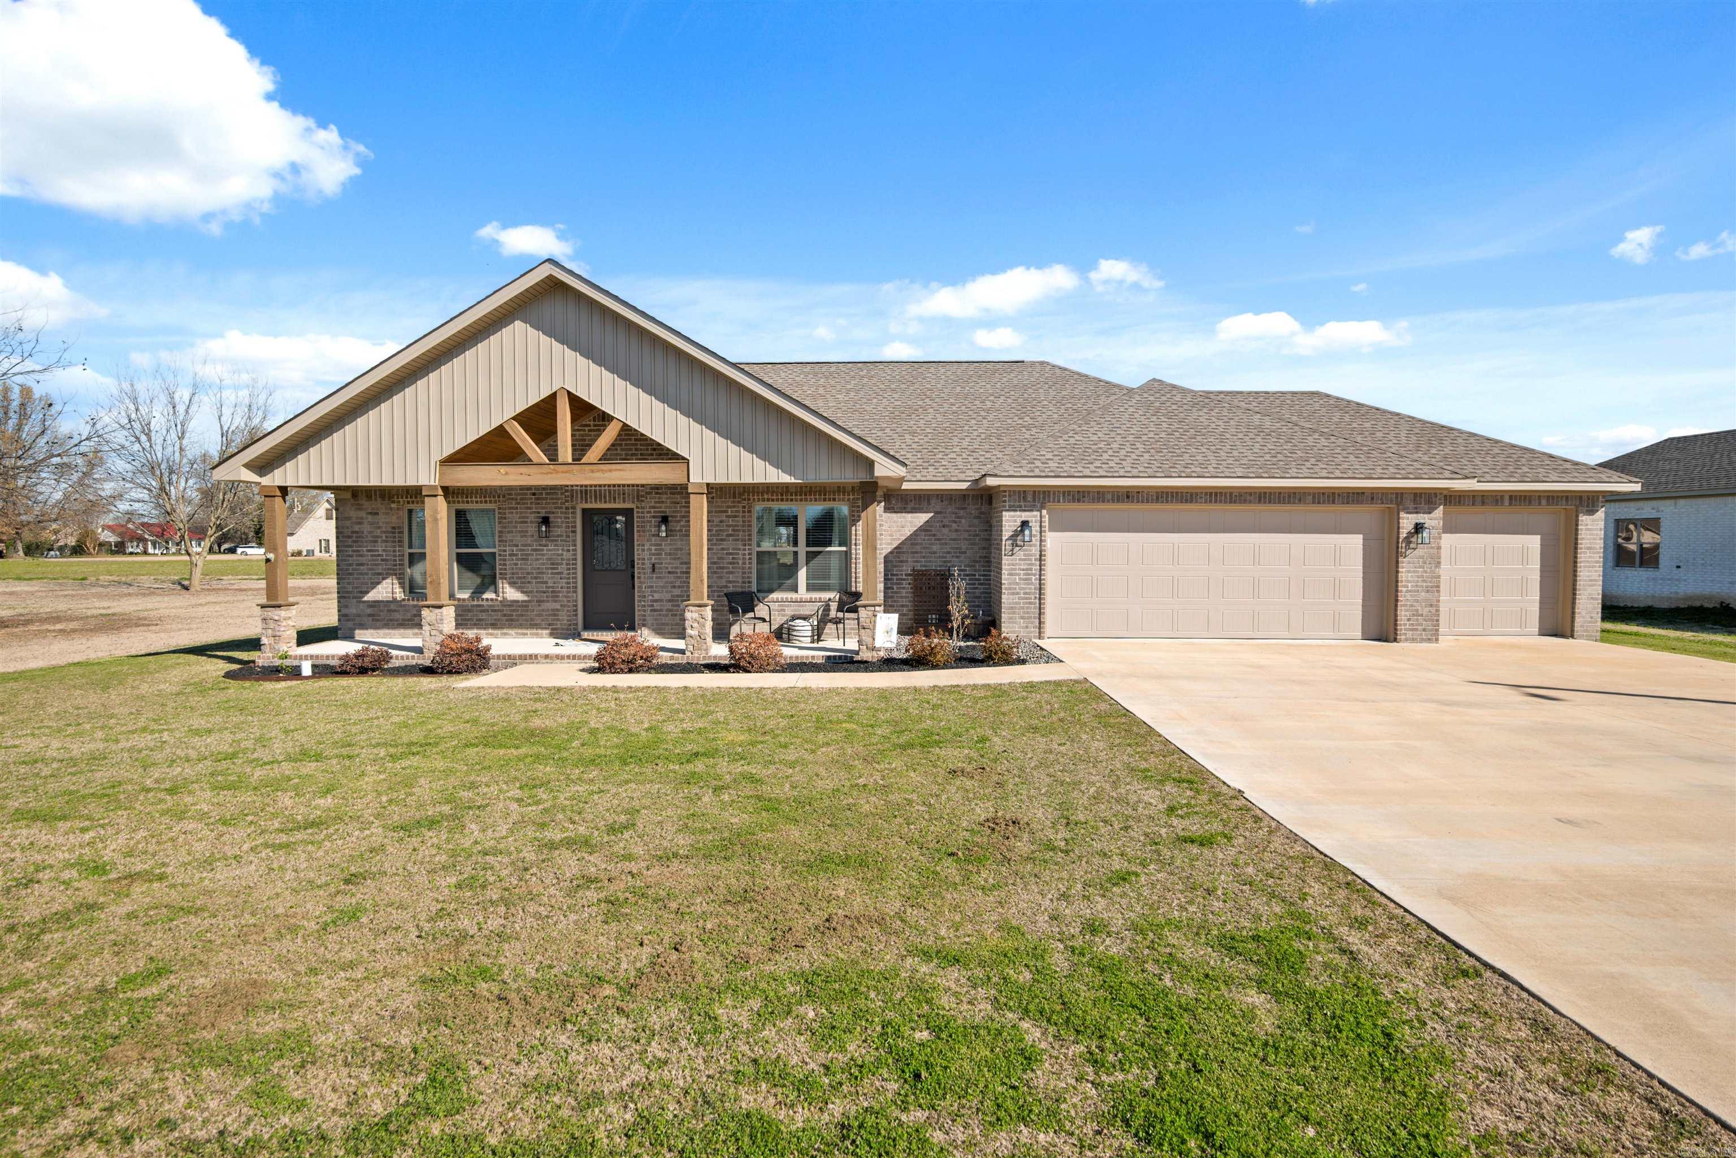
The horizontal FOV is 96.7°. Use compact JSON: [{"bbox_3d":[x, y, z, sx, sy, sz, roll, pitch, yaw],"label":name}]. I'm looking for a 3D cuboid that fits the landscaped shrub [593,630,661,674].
[{"bbox_3d":[-3.256,0.976,10.440,0.830,0.540,0.810,0,2,1],"label":"landscaped shrub"}]

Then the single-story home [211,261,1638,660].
[{"bbox_3d":[1.511,-2.059,17.389,21.300,6.090,13.450,0,2,1],"label":"single-story home"}]

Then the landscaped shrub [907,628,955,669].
[{"bbox_3d":[0.863,0.955,10.686,0.690,0.540,0.670,0,2,1],"label":"landscaped shrub"}]

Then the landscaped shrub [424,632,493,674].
[{"bbox_3d":[-5.546,0.981,10.470,0.770,0.510,0.750,0,2,1],"label":"landscaped shrub"}]

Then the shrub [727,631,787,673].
[{"bbox_3d":[-1.499,0.983,10.467,0.760,0.550,0.740,0,2,1],"label":"shrub"}]

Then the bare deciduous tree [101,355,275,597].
[{"bbox_3d":[-25.148,-3.809,28.701,5.200,8.590,5.100,0,2,1],"label":"bare deciduous tree"}]

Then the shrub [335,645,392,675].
[{"bbox_3d":[-6.858,1.064,10.490,0.650,0.340,0.630,0,2,1],"label":"shrub"}]

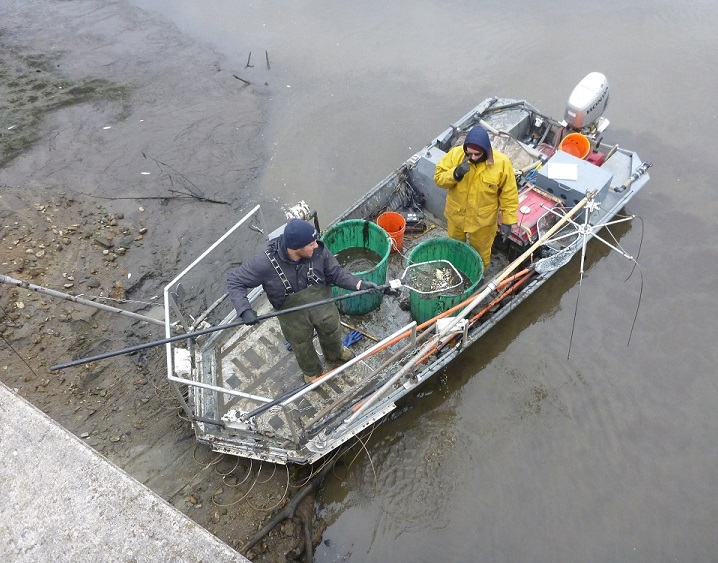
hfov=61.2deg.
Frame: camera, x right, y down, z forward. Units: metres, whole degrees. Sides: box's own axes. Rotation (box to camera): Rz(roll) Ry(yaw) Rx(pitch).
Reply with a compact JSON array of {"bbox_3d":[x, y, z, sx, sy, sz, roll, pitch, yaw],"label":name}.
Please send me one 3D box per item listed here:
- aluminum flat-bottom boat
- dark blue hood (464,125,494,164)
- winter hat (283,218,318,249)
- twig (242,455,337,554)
[{"bbox_3d":[0.673,-0.357,5.786,5.437,1.306,2.101,-37,58,-23],"label":"aluminum flat-bottom boat"},{"bbox_3d":[0.925,-1.058,4.720,0.235,0.290,0.260,22,56,20],"label":"dark blue hood"},{"bbox_3d":[-0.378,-0.304,3.920,0.225,0.180,0.195,-3,51,2],"label":"winter hat"},{"bbox_3d":[-0.517,1.724,4.693,0.130,0.090,1.001,35,61,28],"label":"twig"}]

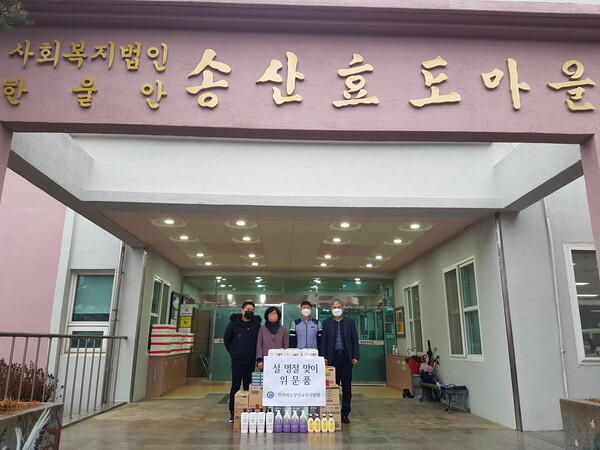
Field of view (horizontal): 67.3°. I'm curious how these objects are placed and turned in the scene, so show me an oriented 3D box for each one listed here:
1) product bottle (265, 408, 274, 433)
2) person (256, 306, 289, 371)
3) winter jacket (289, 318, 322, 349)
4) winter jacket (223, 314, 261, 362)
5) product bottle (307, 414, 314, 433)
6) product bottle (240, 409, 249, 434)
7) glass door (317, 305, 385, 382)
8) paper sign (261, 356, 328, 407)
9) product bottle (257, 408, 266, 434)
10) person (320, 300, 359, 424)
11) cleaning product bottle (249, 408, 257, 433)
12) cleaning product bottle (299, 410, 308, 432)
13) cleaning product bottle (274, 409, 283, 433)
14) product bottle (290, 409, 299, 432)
[{"bbox_3d":[-0.374,2.467,5.683,0.090,0.279,0.068,1,-14,-2],"label":"product bottle"},{"bbox_3d":[-0.398,2.028,6.658,0.470,1.611,0.300,1,-14,-2],"label":"person"},{"bbox_3d":[0.090,1.740,6.760,0.520,0.670,0.280,2,-15,-5],"label":"winter jacket"},{"bbox_3d":[-0.844,1.684,6.737,0.520,0.710,0.350,1,-14,-2],"label":"winter jacket"},{"bbox_3d":[0.140,2.522,5.735,0.072,0.207,0.058,1,-14,-2],"label":"product bottle"},{"bbox_3d":[-0.688,2.466,5.672,0.092,0.283,0.065,2,-15,-5],"label":"product bottle"},{"bbox_3d":[1.477,3.375,12.867,1.956,2.126,0.060,1,-15,-2],"label":"glass door"},{"bbox_3d":[-0.070,2.060,5.946,0.815,0.619,0.010,2,-28,-4],"label":"paper sign"},{"bbox_3d":[-0.482,2.465,5.678,0.090,0.279,0.068,1,-14,-2],"label":"product bottle"},{"bbox_3d":[0.585,1.991,6.681,0.540,1.712,0.310,1,-14,-2],"label":"person"},{"bbox_3d":[-0.589,2.466,5.674,0.092,0.283,0.065,2,-15,-5],"label":"cleaning product bottle"},{"bbox_3d":[0.048,2.496,5.728,0.095,0.258,0.065,2,-15,-5],"label":"cleaning product bottle"},{"bbox_3d":[-0.268,2.492,5.731,0.092,0.256,0.075,1,-14,-2],"label":"cleaning product bottle"},{"bbox_3d":[-0.058,2.495,5.726,0.097,0.258,0.065,2,-15,-5],"label":"product bottle"}]

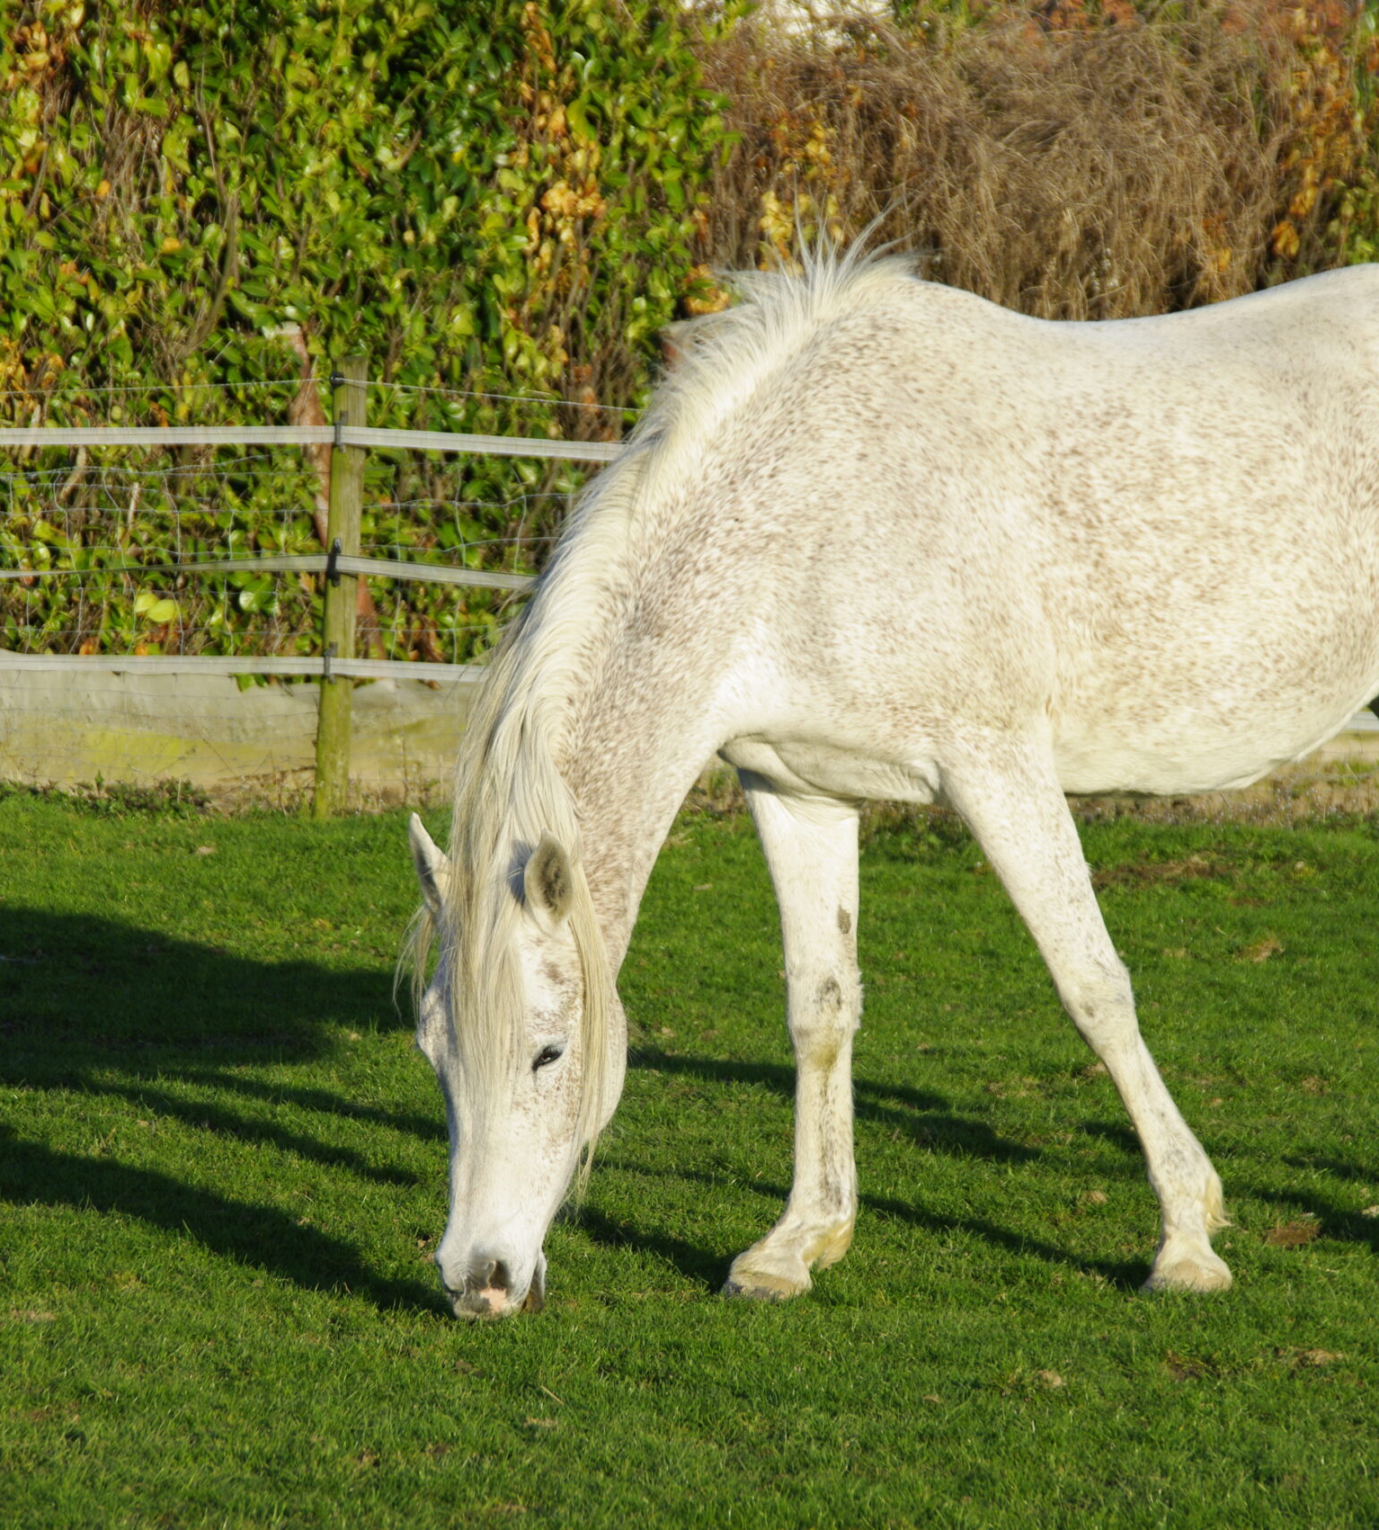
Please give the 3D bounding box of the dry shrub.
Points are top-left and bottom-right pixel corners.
[{"bbox_3d":[0.840,-1.130,34.300,1.700,1.950,1.000,0,2,0],"label":"dry shrub"}]

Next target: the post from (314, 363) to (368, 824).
[{"bbox_3d":[-0.913,-0.465,32.500,0.090,1.210,0.090,2,2,0],"label":"post"}]

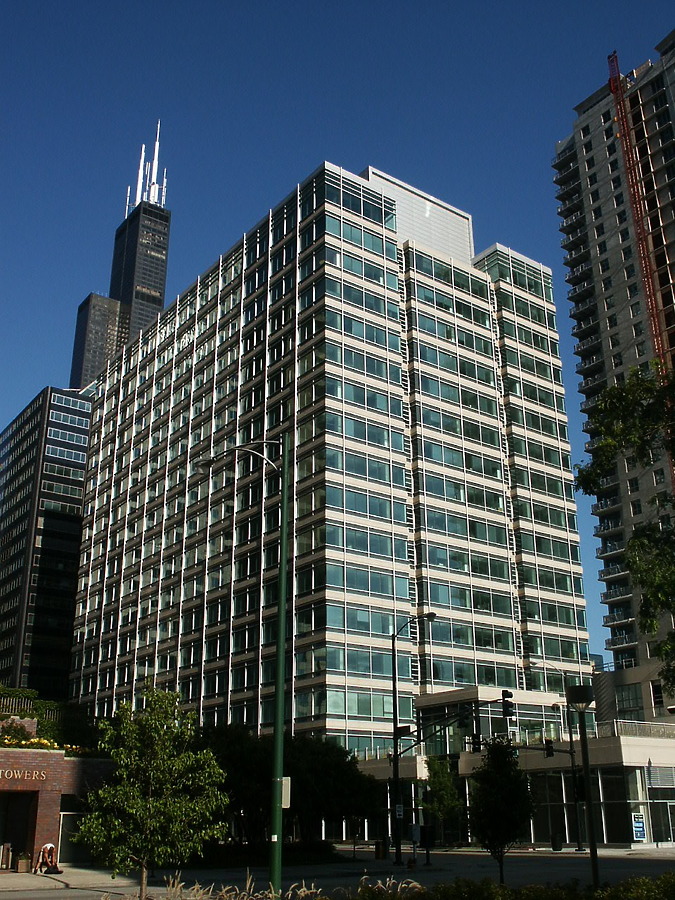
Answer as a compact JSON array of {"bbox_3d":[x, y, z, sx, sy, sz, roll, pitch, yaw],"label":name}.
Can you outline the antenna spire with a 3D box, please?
[{"bbox_3d":[-153.240,-220.596,735.087,21.000,84.000,39.000,15,-27,-33],"label":"antenna spire"}]

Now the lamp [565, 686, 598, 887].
[{"bbox_3d":[5.433,7.542,20.280,0.580,4.600,0.580,-6,-23,13],"label":"lamp"}]

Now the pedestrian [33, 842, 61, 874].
[{"bbox_3d":[-10.306,14.548,32.398,0.850,0.960,0.650,-17,-27,35],"label":"pedestrian"}]

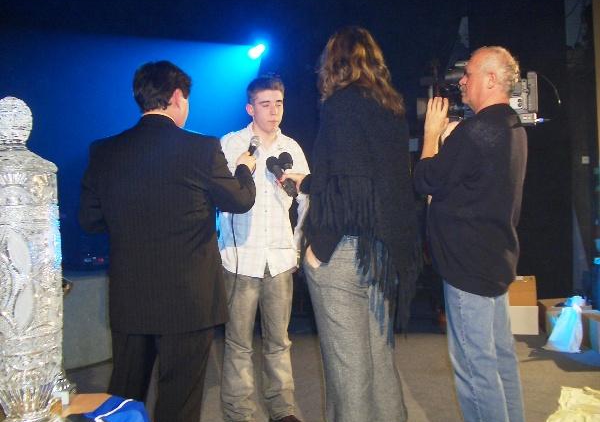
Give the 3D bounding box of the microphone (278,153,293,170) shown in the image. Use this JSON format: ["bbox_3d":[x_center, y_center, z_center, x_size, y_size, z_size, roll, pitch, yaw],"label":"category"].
[{"bbox_3d":[-0.045,-0.158,2.514,0.056,0.185,0.056,-13,-24,-6],"label":"microphone"}]

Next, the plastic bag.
[{"bbox_3d":[1.895,0.810,4.340,0.270,0.380,0.180,-2,0,18],"label":"plastic bag"}]

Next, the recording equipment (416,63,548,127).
[{"bbox_3d":[0.799,-0.523,2.700,0.510,0.270,0.230,-2,0,10],"label":"recording equipment"}]

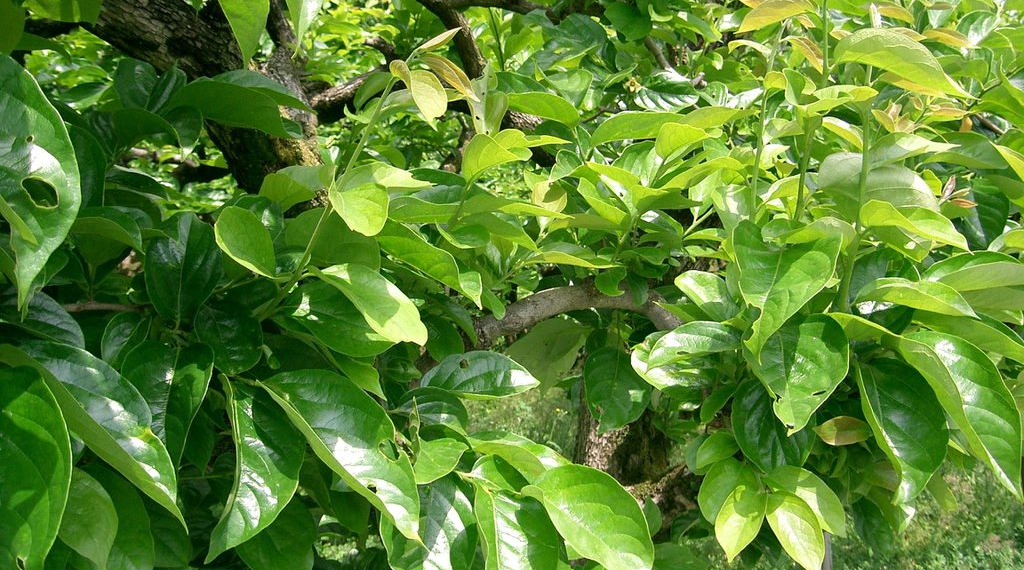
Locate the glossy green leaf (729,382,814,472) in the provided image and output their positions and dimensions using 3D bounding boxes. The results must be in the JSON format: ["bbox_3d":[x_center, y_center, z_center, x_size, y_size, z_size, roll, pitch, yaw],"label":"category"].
[{"bbox_3d":[0.254,0.139,1.120,0.080,0.125,0.020,-17,-18,6],"label":"glossy green leaf"}]

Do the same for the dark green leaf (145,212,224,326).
[{"bbox_3d":[-0.291,-0.015,1.020,0.070,0.110,0.024,4,-22,-2],"label":"dark green leaf"}]

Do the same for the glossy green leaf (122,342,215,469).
[{"bbox_3d":[-0.299,0.105,1.000,0.078,0.122,0.025,4,-31,-4],"label":"glossy green leaf"}]

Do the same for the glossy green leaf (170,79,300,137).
[{"bbox_3d":[-0.264,-0.164,1.080,0.135,0.070,0.030,15,53,15],"label":"glossy green leaf"}]

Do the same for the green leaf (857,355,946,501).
[{"bbox_3d":[0.352,0.130,1.030,0.073,0.132,0.030,-8,-12,-20],"label":"green leaf"}]

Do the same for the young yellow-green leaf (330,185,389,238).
[{"bbox_3d":[-0.119,-0.059,0.900,0.046,0.016,0.060,-15,42,-27],"label":"young yellow-green leaf"}]

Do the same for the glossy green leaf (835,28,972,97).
[{"bbox_3d":[0.373,-0.212,1.100,0.135,0.030,0.070,17,44,12],"label":"glossy green leaf"}]

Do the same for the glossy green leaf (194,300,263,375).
[{"bbox_3d":[-0.259,0.048,1.050,0.060,0.080,0.018,-20,-25,-14],"label":"glossy green leaf"}]

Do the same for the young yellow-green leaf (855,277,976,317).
[{"bbox_3d":[0.381,0.012,1.080,0.116,0.030,0.058,9,1,12],"label":"young yellow-green leaf"}]

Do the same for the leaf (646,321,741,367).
[{"bbox_3d":[0.179,0.060,1.130,0.100,0.025,0.058,-13,37,-17],"label":"leaf"}]

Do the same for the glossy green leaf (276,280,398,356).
[{"bbox_3d":[-0.140,0.026,0.910,0.108,0.025,0.062,18,52,13],"label":"glossy green leaf"}]

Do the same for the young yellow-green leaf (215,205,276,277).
[{"bbox_3d":[-0.227,-0.036,0.980,0.050,0.076,0.018,-24,21,32],"label":"young yellow-green leaf"}]

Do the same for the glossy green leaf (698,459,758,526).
[{"bbox_3d":[0.221,0.210,1.170,0.052,0.076,0.018,20,-23,23],"label":"glossy green leaf"}]

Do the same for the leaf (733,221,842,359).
[{"bbox_3d":[0.226,0.004,0.950,0.085,0.030,0.125,7,51,5],"label":"leaf"}]

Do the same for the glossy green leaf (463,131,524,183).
[{"bbox_3d":[-0.018,-0.132,1.200,0.075,0.055,0.022,-19,43,24],"label":"glossy green leaf"}]

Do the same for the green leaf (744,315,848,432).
[{"bbox_3d":[0.243,0.075,0.980,0.084,0.115,0.024,-1,-31,-4],"label":"green leaf"}]

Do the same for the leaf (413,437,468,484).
[{"bbox_3d":[-0.053,0.132,0.860,0.050,0.018,0.042,16,45,24],"label":"leaf"}]

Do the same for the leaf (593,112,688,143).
[{"bbox_3d":[0.148,-0.178,1.300,0.115,0.022,0.055,-15,31,-15],"label":"leaf"}]

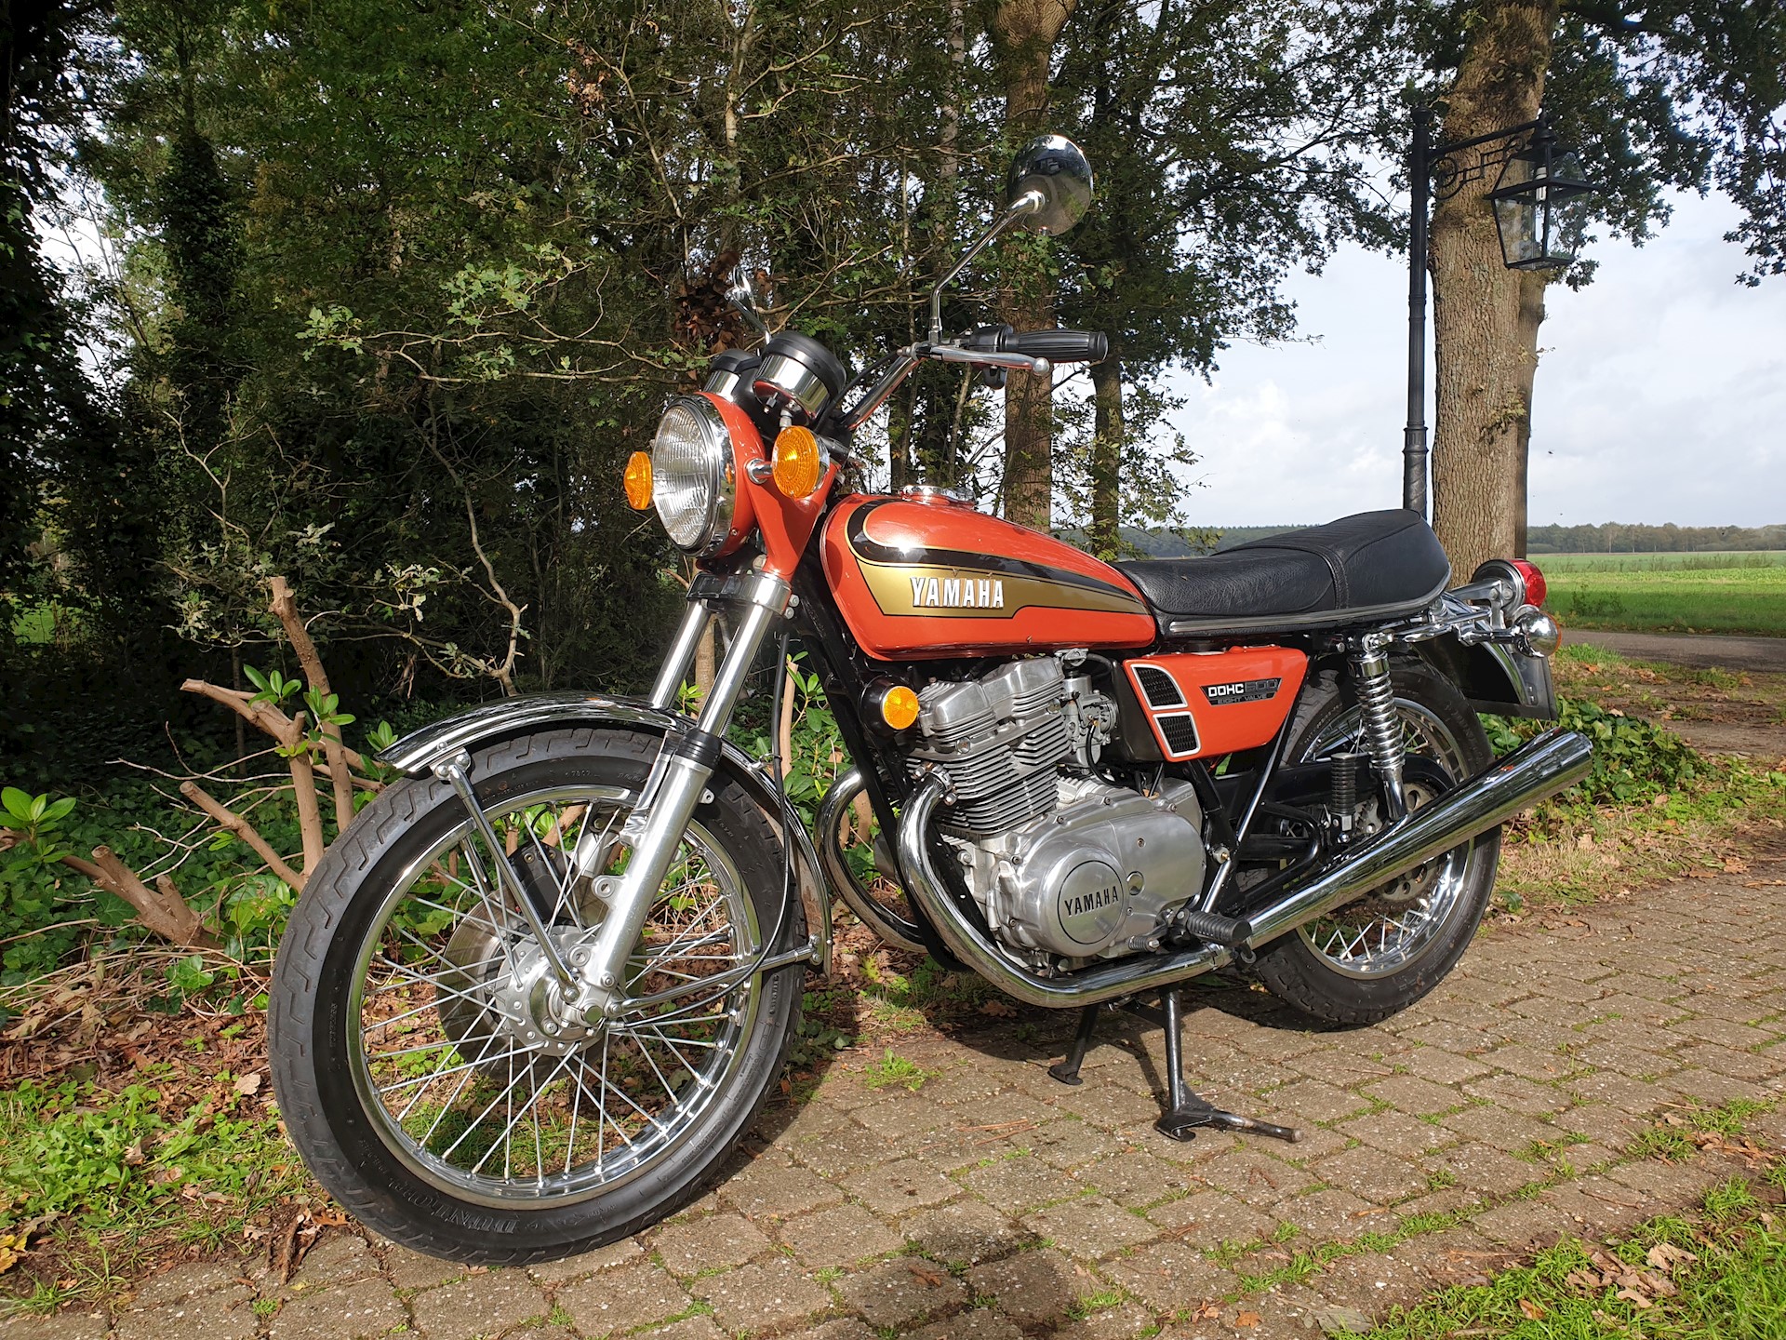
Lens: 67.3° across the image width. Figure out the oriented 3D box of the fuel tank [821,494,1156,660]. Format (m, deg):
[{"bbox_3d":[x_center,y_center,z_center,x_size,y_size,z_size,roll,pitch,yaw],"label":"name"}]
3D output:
[{"bbox_3d":[0.143,-0.143,1.915,0.515,0.225,0.270,-5,5,-29],"label":"fuel tank"}]

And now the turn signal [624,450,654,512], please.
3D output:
[{"bbox_3d":[-0.345,-0.269,1.903,0.065,0.084,0.084,-5,5,-32],"label":"turn signal"}]

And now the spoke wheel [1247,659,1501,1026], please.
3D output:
[{"bbox_3d":[0.823,0.286,2.321,0.650,0.650,0.106,-5,5,-29],"label":"spoke wheel"}]

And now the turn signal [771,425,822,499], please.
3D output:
[{"bbox_3d":[-0.093,-0.233,1.507,0.065,0.084,0.084,-5,5,-32],"label":"turn signal"}]

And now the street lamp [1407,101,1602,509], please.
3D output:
[{"bbox_3d":[2.767,-1.185,6.202,0.380,2.932,0.850,-6,6,-44],"label":"street lamp"}]

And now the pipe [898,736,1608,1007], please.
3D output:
[{"bbox_3d":[0.594,0.245,1.990,1.295,0.350,0.175,-5,5,-29],"label":"pipe"}]

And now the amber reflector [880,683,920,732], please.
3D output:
[{"bbox_3d":[0.007,0.049,1.715,0.058,0.058,0.018,-5,5,-29],"label":"amber reflector"}]

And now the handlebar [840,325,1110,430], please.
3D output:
[{"bbox_3d":[-0.052,-0.347,1.795,0.230,0.127,0.830,-5,5,-32],"label":"handlebar"}]

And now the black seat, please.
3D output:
[{"bbox_3d":[0.647,-0.169,2.200,0.715,0.180,0.260,-5,5,-29],"label":"black seat"}]

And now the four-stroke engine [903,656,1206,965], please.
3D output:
[{"bbox_3d":[0.198,0.204,1.962,0.445,0.452,0.420,-5,5,-29],"label":"four-stroke engine"}]

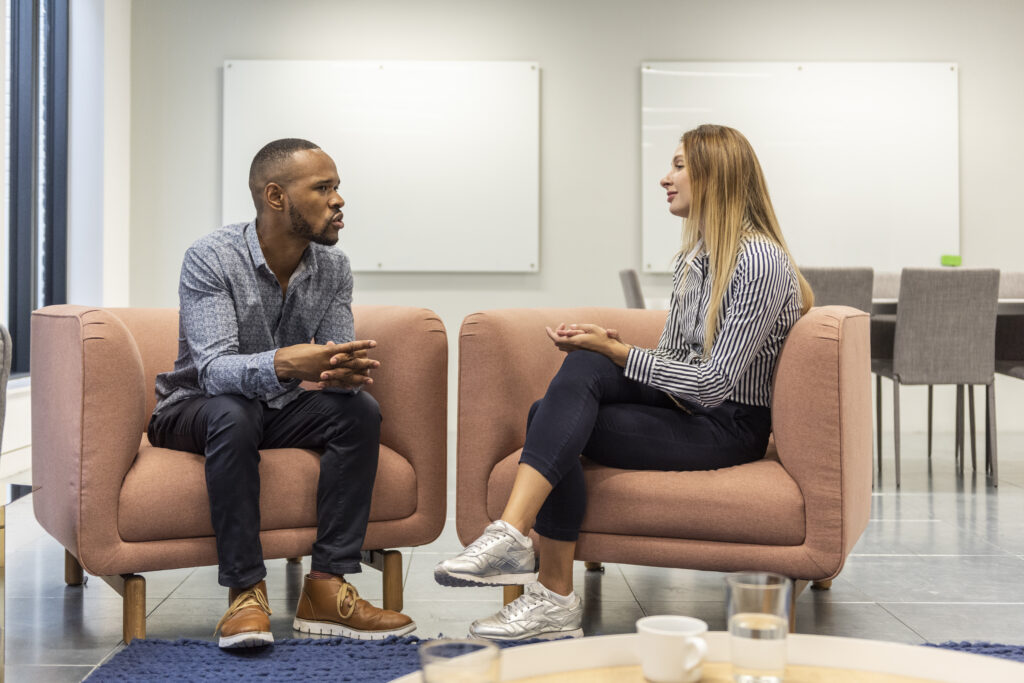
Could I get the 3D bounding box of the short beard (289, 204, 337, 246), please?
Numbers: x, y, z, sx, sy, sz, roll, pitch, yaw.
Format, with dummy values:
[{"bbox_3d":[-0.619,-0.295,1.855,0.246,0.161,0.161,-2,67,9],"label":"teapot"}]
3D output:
[{"bbox_3d":[-0.441,-0.263,2.710,0.090,0.100,0.135,1,2,24],"label":"short beard"}]

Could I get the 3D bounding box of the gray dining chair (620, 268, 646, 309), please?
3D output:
[{"bbox_3d":[0.770,0.137,5.320,0.540,0.880,0.420,0,2,0],"label":"gray dining chair"}]

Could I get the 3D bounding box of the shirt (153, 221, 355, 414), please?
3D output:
[{"bbox_3d":[-0.630,-0.055,2.910,0.440,0.460,0.450,-1,2,-30],"label":"shirt"}]

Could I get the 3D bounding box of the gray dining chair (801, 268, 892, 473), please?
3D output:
[{"bbox_3d":[1.250,0.147,5.020,0.420,0.880,0.540,0,2,0],"label":"gray dining chair"}]

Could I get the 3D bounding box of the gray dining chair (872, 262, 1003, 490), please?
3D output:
[{"bbox_3d":[1.755,0.147,5.020,0.420,0.880,0.540,0,2,0],"label":"gray dining chair"}]

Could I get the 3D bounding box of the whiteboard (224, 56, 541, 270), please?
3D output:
[{"bbox_3d":[-0.745,-0.997,6.790,1.800,1.200,0.030,0,2,0],"label":"whiteboard"}]

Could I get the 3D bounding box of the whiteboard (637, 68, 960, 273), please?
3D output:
[{"bbox_3d":[1.639,-0.992,6.790,1.800,1.200,0.030,0,2,0],"label":"whiteboard"}]

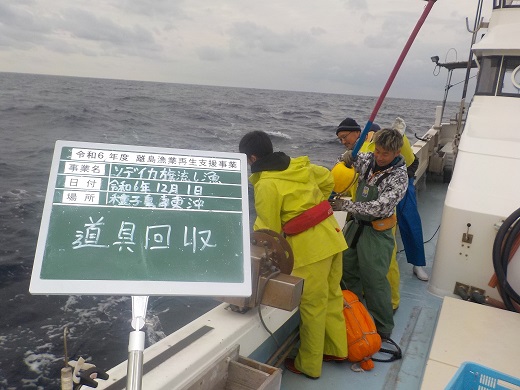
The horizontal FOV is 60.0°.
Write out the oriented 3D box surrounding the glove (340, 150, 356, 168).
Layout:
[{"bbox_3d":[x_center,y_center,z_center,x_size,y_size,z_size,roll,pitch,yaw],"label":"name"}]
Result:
[{"bbox_3d":[0.628,-0.252,3.198,0.100,0.130,0.110,13,16,36],"label":"glove"}]

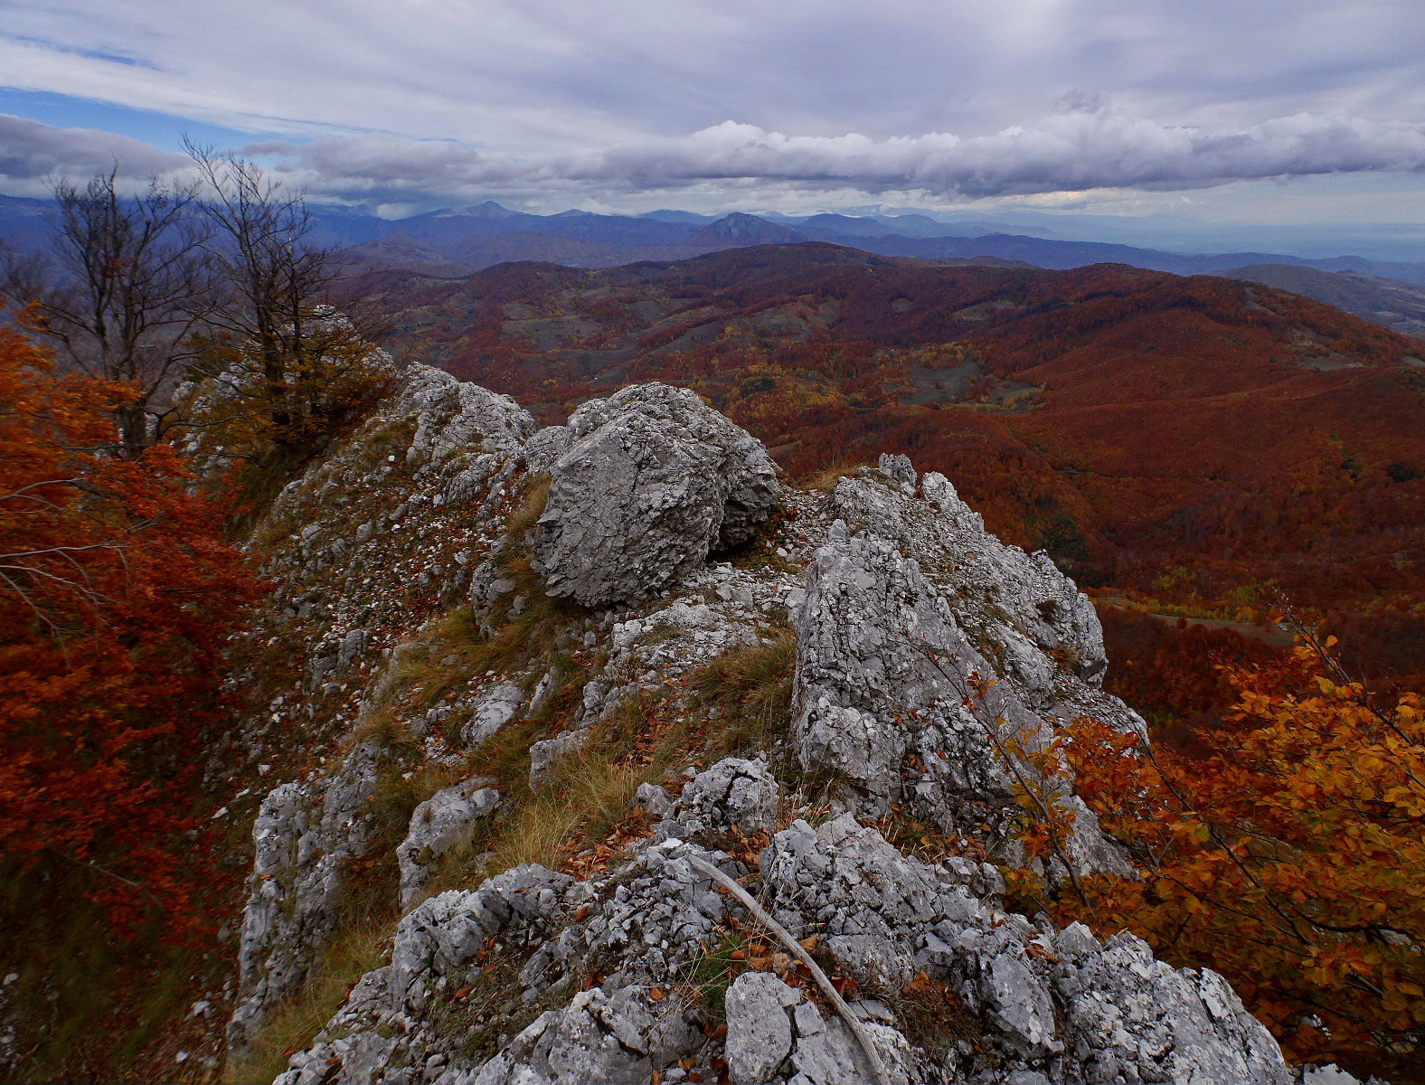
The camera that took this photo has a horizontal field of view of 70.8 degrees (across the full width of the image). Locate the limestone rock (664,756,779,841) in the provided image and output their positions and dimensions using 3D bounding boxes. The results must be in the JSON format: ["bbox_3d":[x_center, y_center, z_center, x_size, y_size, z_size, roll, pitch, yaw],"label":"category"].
[{"bbox_3d":[0.033,0.995,3.900,0.420,0.300,0.340,0,18,0],"label":"limestone rock"}]

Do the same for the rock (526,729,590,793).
[{"bbox_3d":[-0.733,1.047,4.800,0.280,0.270,0.270,0,18,0],"label":"rock"}]

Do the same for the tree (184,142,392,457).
[{"bbox_3d":[-8.485,-4.856,20.000,3.800,6.300,3.600,-7,19,-22],"label":"tree"}]

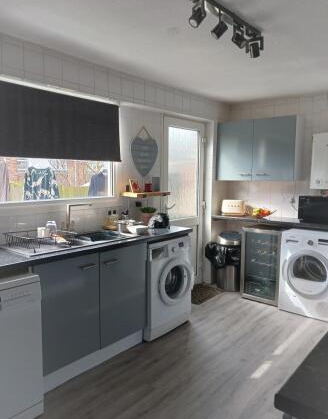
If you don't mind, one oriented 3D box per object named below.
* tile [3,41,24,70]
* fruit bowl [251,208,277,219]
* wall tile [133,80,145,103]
[{"bbox_3d":[-1.056,-1.071,2.379,0.010,0.164,0.153,5,7,40],"label":"tile"},{"bbox_3d":[1.224,0.051,4.212,0.325,0.135,0.320,0,5,0],"label":"fruit bowl"},{"bbox_3d":[-0.237,-1.124,3.242,0.011,0.172,0.153,5,8,41],"label":"wall tile"}]

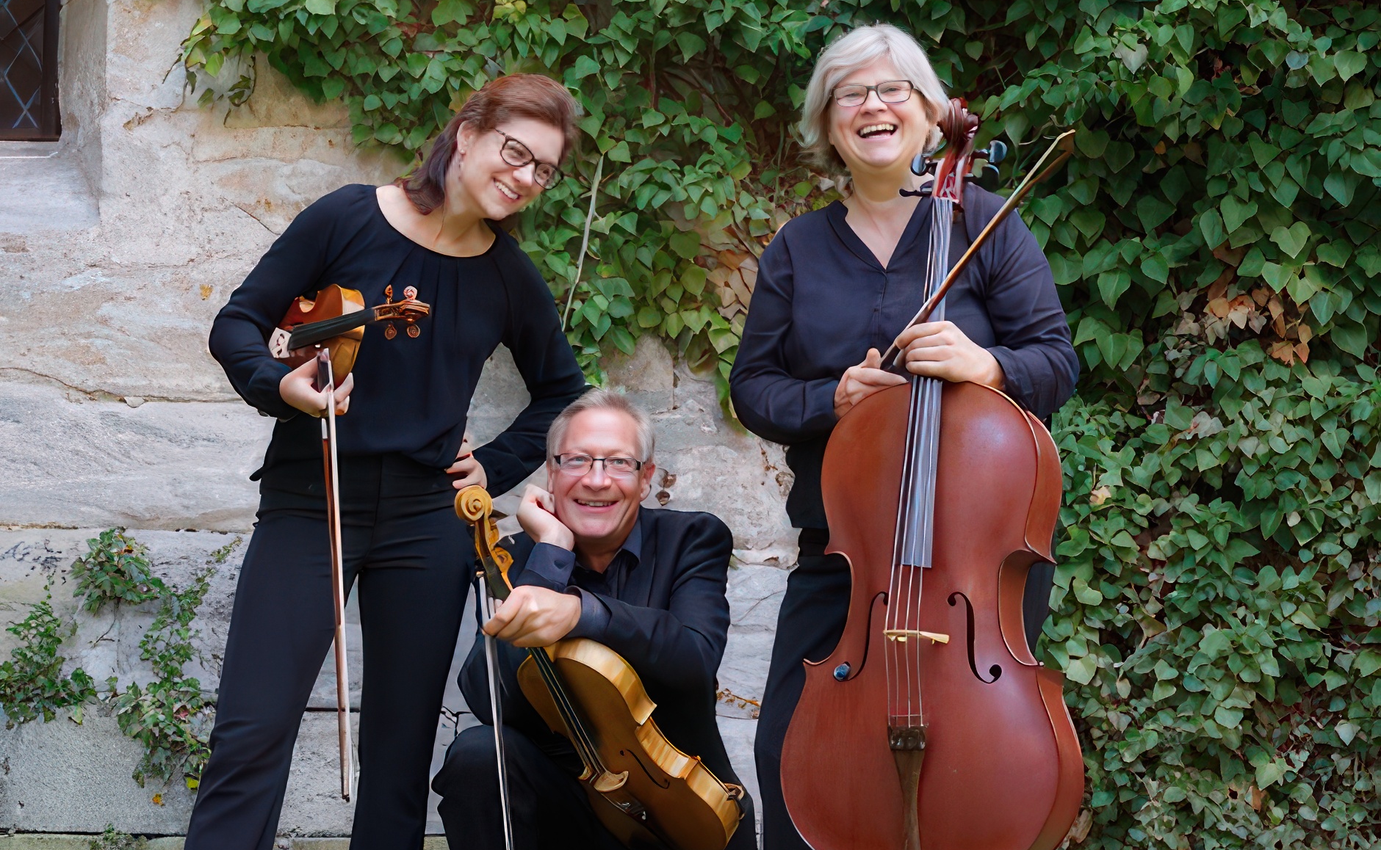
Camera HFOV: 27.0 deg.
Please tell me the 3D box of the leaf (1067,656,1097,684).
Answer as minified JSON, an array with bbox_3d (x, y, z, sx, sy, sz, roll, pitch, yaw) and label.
[{"bbox_3d":[0.683,0.429,5.020,0.056,0.049,0.020,1,-22,0],"label":"leaf"}]

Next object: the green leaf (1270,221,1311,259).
[{"bbox_3d":[1.060,-0.328,5.080,0.070,0.070,0.020,-6,-20,-2],"label":"green leaf"}]

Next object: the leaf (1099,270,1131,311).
[{"bbox_3d":[0.749,-0.238,5.080,0.059,0.074,0.020,9,-20,3],"label":"leaf"}]

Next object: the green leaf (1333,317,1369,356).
[{"bbox_3d":[1.158,-0.154,5.050,0.064,0.070,0.022,1,-17,6],"label":"green leaf"}]

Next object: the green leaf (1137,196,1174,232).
[{"bbox_3d":[0.825,-0.375,5.100,0.067,0.067,0.022,1,-17,6],"label":"green leaf"}]

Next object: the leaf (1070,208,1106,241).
[{"bbox_3d":[0.708,-0.357,5.120,0.063,0.063,0.020,-6,-25,-3],"label":"leaf"}]

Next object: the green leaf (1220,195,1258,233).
[{"bbox_3d":[0.972,-0.374,5.100,0.063,0.071,0.020,17,-18,11],"label":"green leaf"}]

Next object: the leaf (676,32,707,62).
[{"bbox_3d":[0.001,-0.674,5.120,0.054,0.054,0.020,1,-17,-6],"label":"leaf"}]

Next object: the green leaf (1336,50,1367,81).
[{"bbox_3d":[1.168,-0.635,5.080,0.055,0.055,0.020,1,-17,0],"label":"green leaf"}]

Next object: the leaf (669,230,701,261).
[{"bbox_3d":[-0.010,-0.324,5.200,0.059,0.057,0.020,-3,-20,-1],"label":"leaf"}]

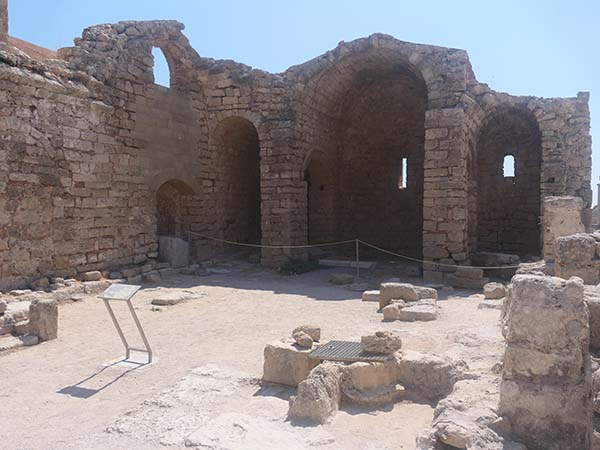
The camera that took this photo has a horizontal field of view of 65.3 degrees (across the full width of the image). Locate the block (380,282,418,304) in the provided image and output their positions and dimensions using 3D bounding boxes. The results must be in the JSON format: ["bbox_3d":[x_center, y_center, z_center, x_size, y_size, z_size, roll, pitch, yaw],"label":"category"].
[{"bbox_3d":[1.702,1.213,8.013,0.620,0.410,0.360,0,2,9],"label":"block"}]

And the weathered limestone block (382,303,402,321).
[{"bbox_3d":[1.487,1.405,7.596,0.268,0.231,0.242,1,3,15],"label":"weathered limestone block"}]

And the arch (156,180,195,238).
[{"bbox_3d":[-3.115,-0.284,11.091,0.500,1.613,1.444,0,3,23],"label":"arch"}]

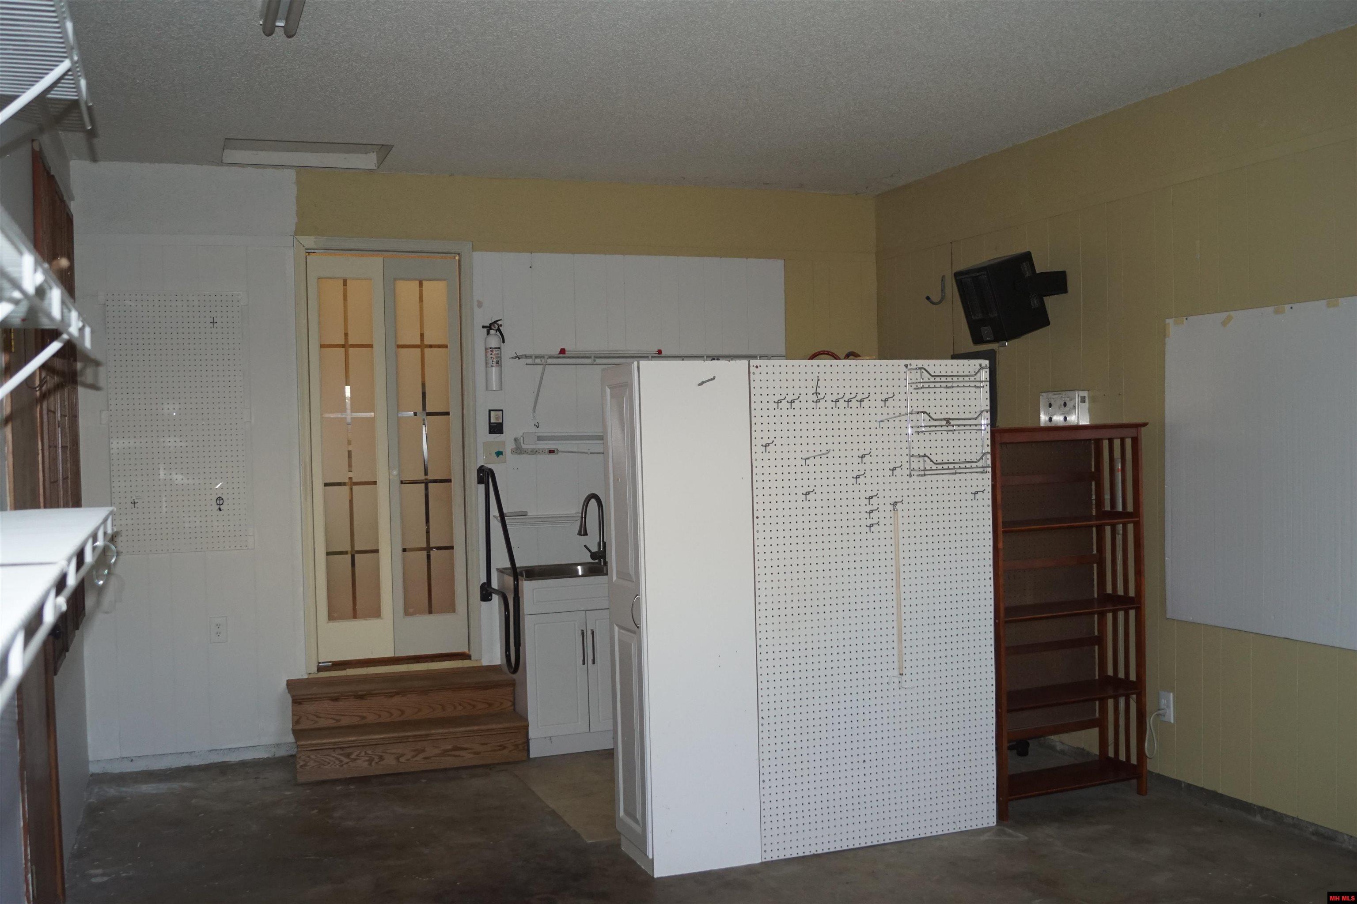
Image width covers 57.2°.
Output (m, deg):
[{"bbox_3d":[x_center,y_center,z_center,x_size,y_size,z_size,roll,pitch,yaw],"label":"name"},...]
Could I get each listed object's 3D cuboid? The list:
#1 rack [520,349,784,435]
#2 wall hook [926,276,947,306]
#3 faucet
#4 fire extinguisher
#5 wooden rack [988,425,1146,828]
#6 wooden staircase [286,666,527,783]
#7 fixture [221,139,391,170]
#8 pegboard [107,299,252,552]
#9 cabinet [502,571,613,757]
[{"bbox_3d":[-0.156,-0.322,6.385,1.420,0.390,0.315,-2,1,-21],"label":"rack"},{"bbox_3d":[1.328,-0.828,6.370,0.100,0.155,0.025,-2,1,-21],"label":"wall hook"},{"bbox_3d":[-0.440,0.401,6.340,0.060,0.375,0.220,-1,1,29],"label":"faucet"},{"bbox_3d":[-0.917,-0.482,6.204,0.105,0.360,0.100,-2,1,-21],"label":"fire extinguisher"},{"bbox_3d":[1.489,0.649,4.974,0.755,1.510,0.315,-2,1,-21],"label":"wooden rack"},{"bbox_3d":[-1.280,1.264,5.857,1.060,0.378,0.535,-2,1,-21],"label":"wooden staircase"},{"bbox_3d":[-1.693,-1.382,5.647,0.710,0.085,0.530,-2,2,-20],"label":"fixture"},{"bbox_3d":[-2.304,-0.135,5.727,0.625,1.220,0.020,-2,1,-21],"label":"pegboard"},{"bbox_3d":[-0.513,1.009,6.171,0.600,0.856,0.486,-2,1,-21],"label":"cabinet"}]

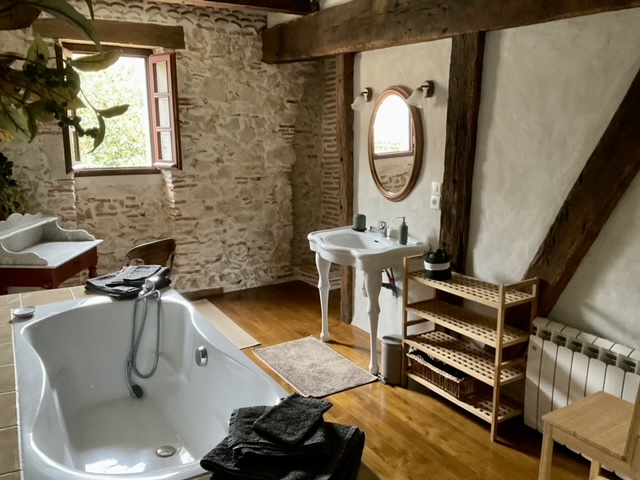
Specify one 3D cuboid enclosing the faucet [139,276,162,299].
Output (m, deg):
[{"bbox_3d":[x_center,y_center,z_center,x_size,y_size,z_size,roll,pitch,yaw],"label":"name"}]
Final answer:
[{"bbox_3d":[-1.021,0.274,3.171,0.080,0.120,0.150,1,11,8],"label":"faucet"}]

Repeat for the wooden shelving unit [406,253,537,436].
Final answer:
[{"bbox_3d":[0.786,0.538,2.936,0.262,0.800,0.700,-7,13,-31],"label":"wooden shelving unit"}]

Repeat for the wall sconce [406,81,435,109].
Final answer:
[{"bbox_3d":[0.588,-0.878,3.228,0.175,0.160,0.105,-7,13,-31],"label":"wall sconce"}]

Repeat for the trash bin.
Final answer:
[{"bbox_3d":[0.448,0.736,3.334,0.185,0.270,0.160,-11,15,-43],"label":"trash bin"}]

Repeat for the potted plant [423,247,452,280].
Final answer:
[{"bbox_3d":[0.678,0.126,3.072,0.160,0.170,0.160,0,12,0],"label":"potted plant"}]

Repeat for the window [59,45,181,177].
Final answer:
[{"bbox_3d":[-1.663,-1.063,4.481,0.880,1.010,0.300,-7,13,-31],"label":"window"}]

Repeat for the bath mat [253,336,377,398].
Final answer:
[{"bbox_3d":[-0.061,0.814,3.591,0.490,0.016,0.810,-7,13,-31],"label":"bath mat"}]

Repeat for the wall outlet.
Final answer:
[{"bbox_3d":[0.713,-0.232,3.309,0.025,0.082,0.080,-7,13,-31],"label":"wall outlet"}]

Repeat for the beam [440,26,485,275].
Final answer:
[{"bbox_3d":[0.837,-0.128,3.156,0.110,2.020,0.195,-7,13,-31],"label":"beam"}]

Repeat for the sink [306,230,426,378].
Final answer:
[{"bbox_3d":[0.230,0.387,3.768,0.550,0.790,0.840,-7,13,-29],"label":"sink"}]

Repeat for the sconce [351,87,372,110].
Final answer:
[{"bbox_3d":[0.288,-0.995,3.764,0.175,0.170,0.105,-7,13,-29],"label":"sconce"}]

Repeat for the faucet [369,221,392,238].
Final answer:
[{"bbox_3d":[0.405,-0.071,3.686,0.150,0.105,0.055,-7,13,-31],"label":"faucet"}]

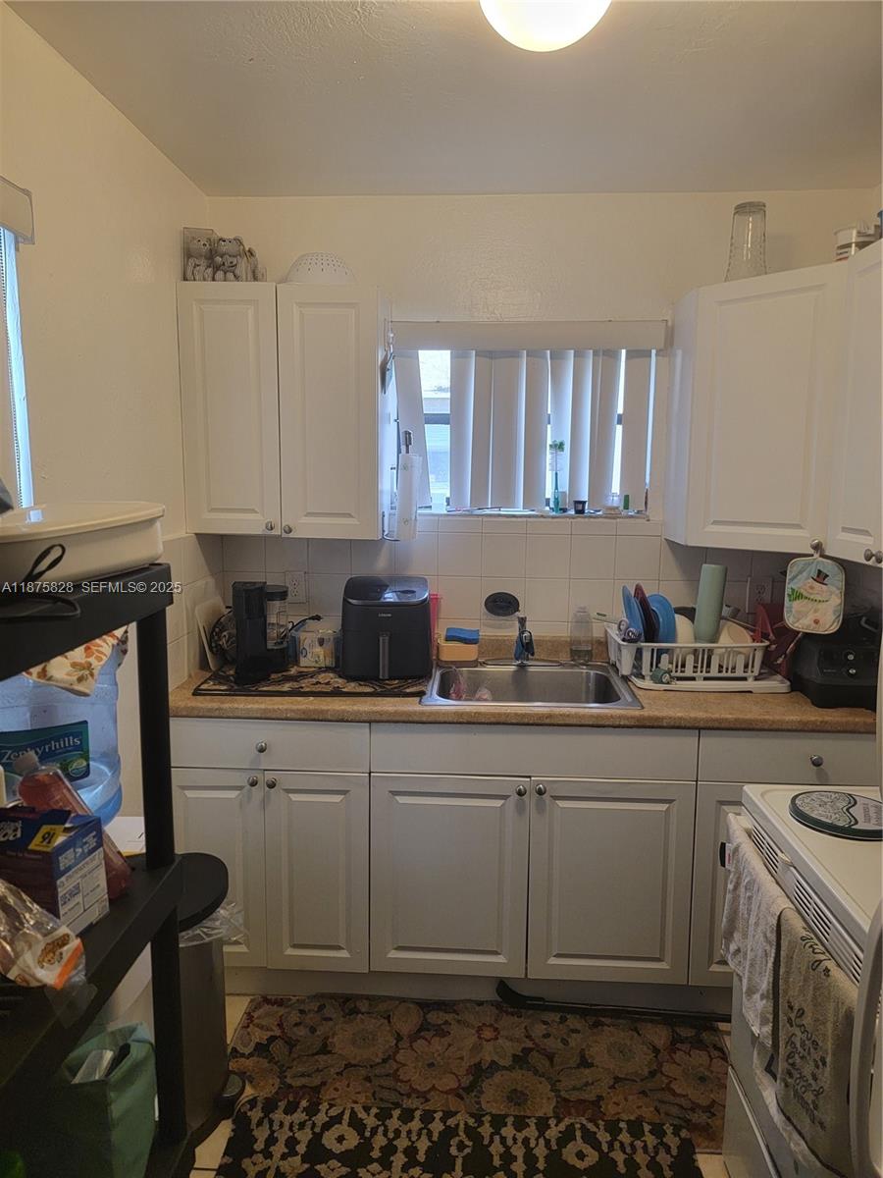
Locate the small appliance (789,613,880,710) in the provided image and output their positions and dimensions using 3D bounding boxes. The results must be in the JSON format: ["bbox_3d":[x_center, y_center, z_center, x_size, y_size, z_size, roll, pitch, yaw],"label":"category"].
[{"bbox_3d":[1.171,0.208,2.416,0.210,0.230,0.210,2,7,8],"label":"small appliance"}]

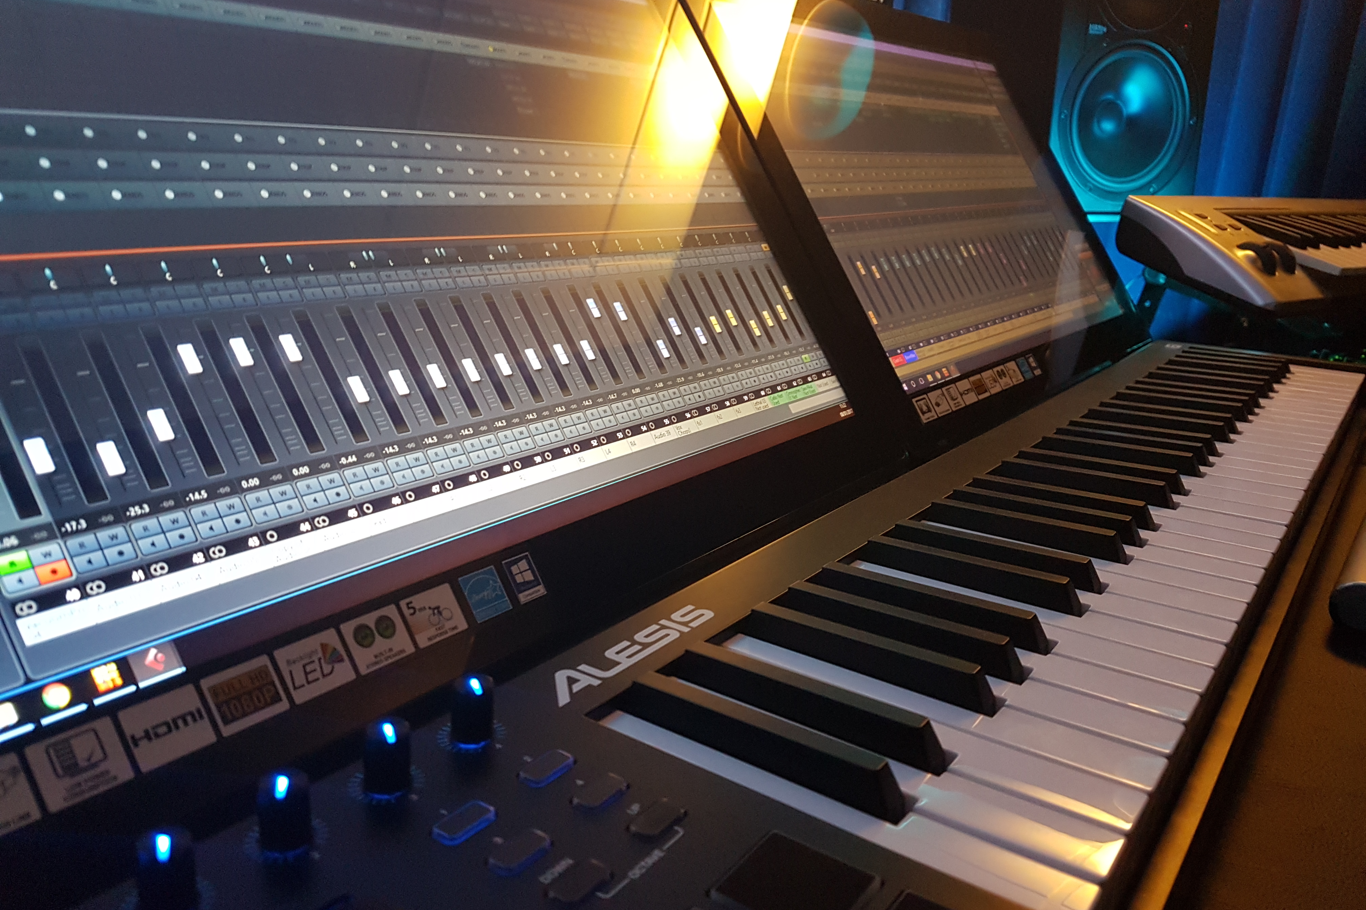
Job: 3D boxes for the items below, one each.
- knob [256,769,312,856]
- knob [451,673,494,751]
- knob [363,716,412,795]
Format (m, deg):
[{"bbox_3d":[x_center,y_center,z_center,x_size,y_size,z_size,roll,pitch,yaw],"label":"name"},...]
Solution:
[{"bbox_3d":[-0.099,0.088,0.254,0.012,0.017,0.012,-2,18,-16],"label":"knob"},{"bbox_3d":[-0.062,0.075,0.300,0.012,0.017,0.012,-5,19,-23],"label":"knob"},{"bbox_3d":[-0.080,0.082,0.277,0.012,0.017,0.012,-4,19,-22],"label":"knob"}]

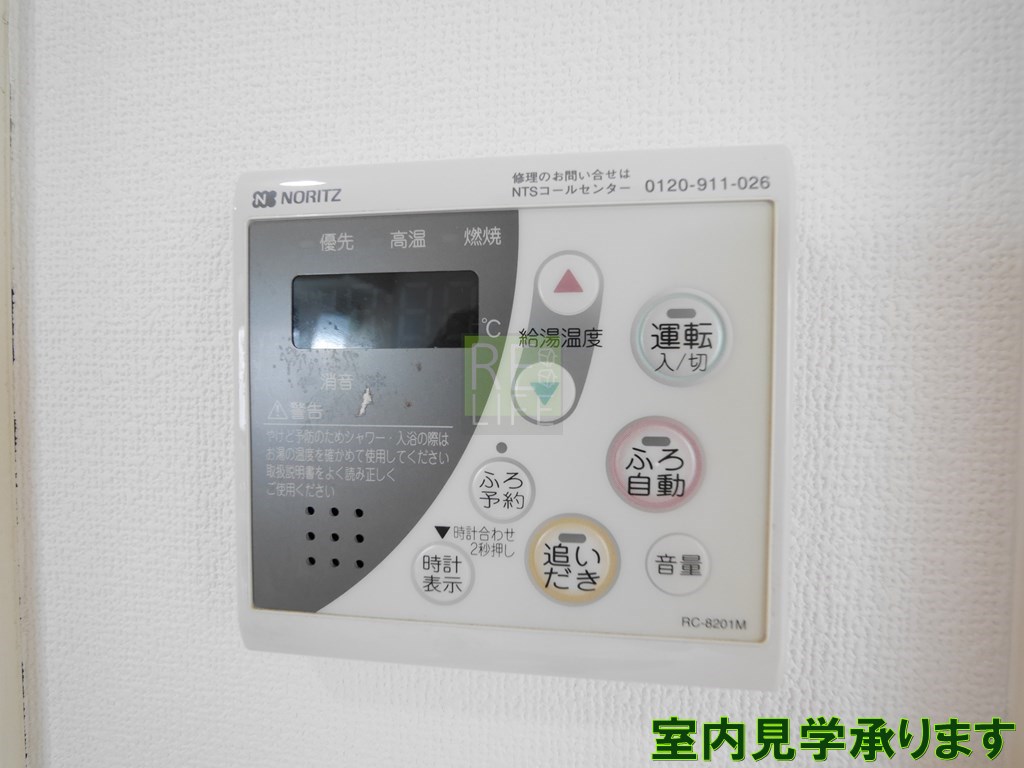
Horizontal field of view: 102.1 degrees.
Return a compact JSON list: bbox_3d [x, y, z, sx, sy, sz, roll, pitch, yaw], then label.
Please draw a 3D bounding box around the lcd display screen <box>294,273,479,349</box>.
[{"bbox_3d":[-0.031,-0.018,0.102,0.047,0.018,0.004,0,1,6],"label":"lcd display screen"}]

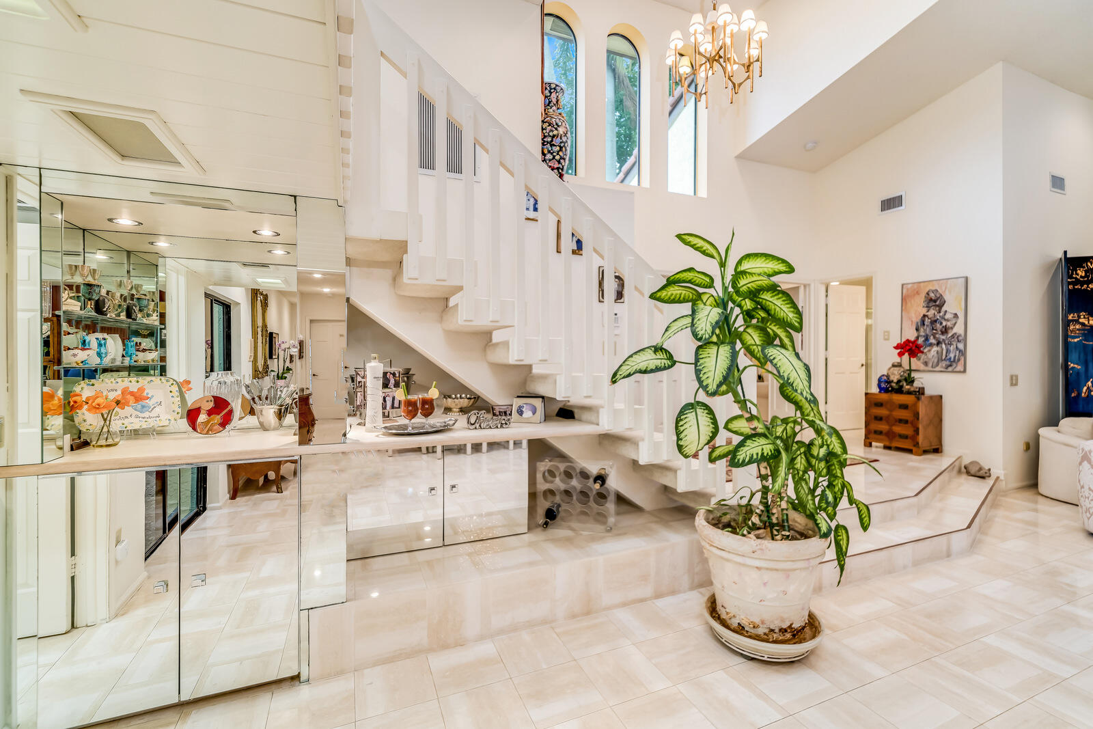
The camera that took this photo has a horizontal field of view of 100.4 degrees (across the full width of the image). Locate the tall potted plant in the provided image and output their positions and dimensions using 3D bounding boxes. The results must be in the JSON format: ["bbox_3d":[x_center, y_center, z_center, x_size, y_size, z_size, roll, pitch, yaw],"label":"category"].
[{"bbox_3d":[0.890,0.330,2.200,1.180,1.920,1.000,0,0,22],"label":"tall potted plant"}]

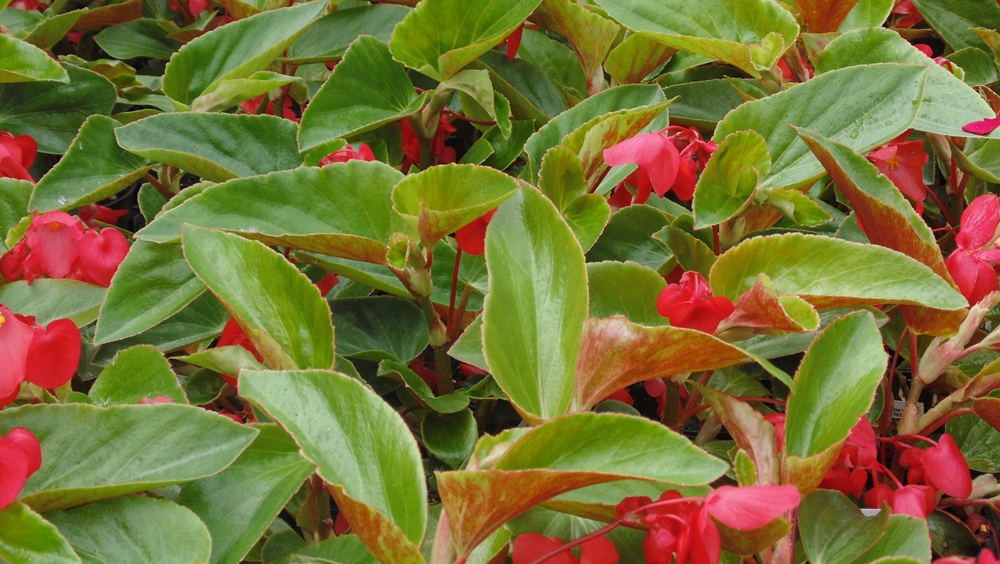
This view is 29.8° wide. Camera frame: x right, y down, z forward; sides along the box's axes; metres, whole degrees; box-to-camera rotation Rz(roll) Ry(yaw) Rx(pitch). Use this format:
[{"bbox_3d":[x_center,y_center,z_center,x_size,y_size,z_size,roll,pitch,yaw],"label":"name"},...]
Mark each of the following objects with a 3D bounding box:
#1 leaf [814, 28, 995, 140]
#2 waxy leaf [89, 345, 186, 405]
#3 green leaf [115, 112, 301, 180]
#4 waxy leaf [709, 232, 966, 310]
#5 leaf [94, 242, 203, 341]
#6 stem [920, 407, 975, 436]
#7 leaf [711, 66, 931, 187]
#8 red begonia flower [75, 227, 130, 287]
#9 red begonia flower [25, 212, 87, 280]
[{"bbox_3d":[0.260,-0.126,1.200,0.118,0.022,0.060,13,47,-6],"label":"leaf"},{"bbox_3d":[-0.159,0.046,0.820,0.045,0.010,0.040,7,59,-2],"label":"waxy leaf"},{"bbox_3d":[-0.149,-0.069,0.960,0.096,0.016,0.040,7,35,5],"label":"green leaf"},{"bbox_3d":[0.155,-0.003,0.855,0.116,0.020,0.042,6,41,2],"label":"waxy leaf"},{"bbox_3d":[-0.186,0.004,1.030,0.095,0.022,0.054,-31,40,-18],"label":"leaf"},{"bbox_3d":[0.193,0.060,0.810,0.027,0.004,0.004,-26,0,15],"label":"stem"},{"bbox_3d":[0.168,-0.079,0.970,0.112,0.014,0.052,-33,56,-17],"label":"leaf"},{"bbox_3d":[-0.186,-0.011,0.880,0.023,0.025,0.015,-8,23,-19],"label":"red begonia flower"},{"bbox_3d":[-0.208,-0.017,0.880,0.028,0.027,0.020,-2,22,-5],"label":"red begonia flower"}]

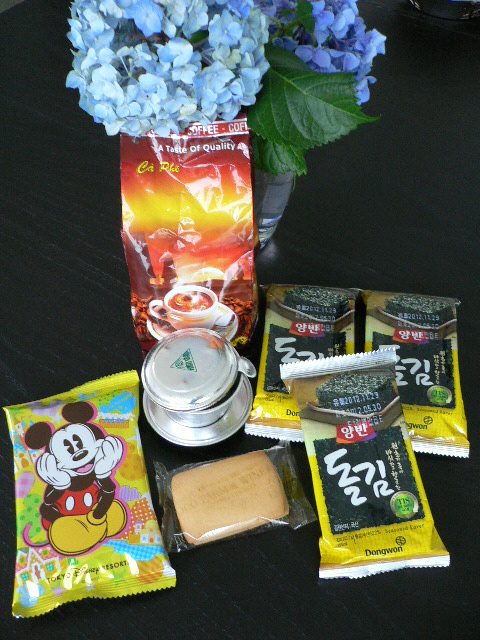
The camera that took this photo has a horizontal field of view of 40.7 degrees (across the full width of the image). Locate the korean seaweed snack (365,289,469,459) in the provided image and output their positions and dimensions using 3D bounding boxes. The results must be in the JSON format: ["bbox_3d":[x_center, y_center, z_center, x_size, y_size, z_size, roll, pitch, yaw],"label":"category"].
[{"bbox_3d":[0.149,0.040,0.569,0.092,0.019,0.158,6,52,6],"label":"korean seaweed snack"}]

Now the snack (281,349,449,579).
[{"bbox_3d":[0.091,0.108,0.496,0.092,0.019,0.158,-8,68,-6],"label":"snack"}]

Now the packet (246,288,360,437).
[{"bbox_3d":[0.059,0.034,0.574,0.092,0.019,0.158,4,52,4],"label":"packet"}]

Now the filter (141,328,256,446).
[{"bbox_3d":[-0.034,0.052,0.535,0.094,0.060,0.092,-6,52,-4],"label":"filter"}]

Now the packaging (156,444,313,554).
[{"bbox_3d":[-0.008,0.133,0.501,0.110,0.014,0.070,-15,53,-11],"label":"packaging"}]

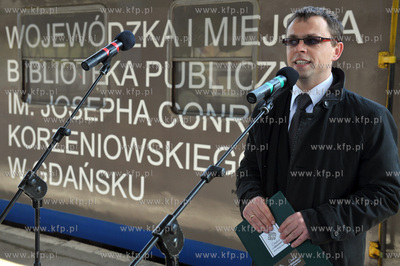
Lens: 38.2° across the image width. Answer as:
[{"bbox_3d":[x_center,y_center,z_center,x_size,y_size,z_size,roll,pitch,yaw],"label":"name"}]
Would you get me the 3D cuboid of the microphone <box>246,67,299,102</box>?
[{"bbox_3d":[0.219,-0.140,1.710,0.070,0.070,0.245,6,25,38],"label":"microphone"}]

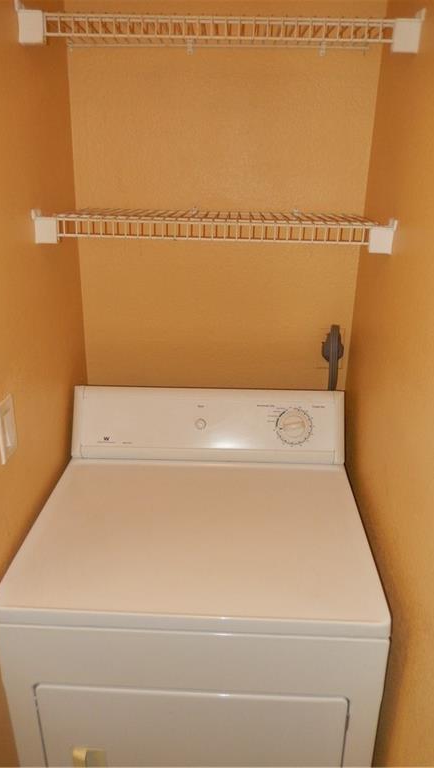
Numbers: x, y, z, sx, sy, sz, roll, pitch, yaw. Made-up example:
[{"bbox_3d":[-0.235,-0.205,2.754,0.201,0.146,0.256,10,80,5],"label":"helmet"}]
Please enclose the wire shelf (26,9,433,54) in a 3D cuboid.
[{"bbox_3d":[0.007,-0.699,1.140,0.734,0.065,0.309,2,22,2],"label":"wire shelf"}]

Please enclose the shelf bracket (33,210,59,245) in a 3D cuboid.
[{"bbox_3d":[-0.348,-0.327,1.155,0.050,0.064,0.057,2,22,2],"label":"shelf bracket"}]

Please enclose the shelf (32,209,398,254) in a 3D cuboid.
[{"bbox_3d":[-0.001,-0.364,1.268,0.734,0.064,0.321,2,22,2],"label":"shelf"}]

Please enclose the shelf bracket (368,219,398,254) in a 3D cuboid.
[{"bbox_3d":[0.335,-0.302,1.135,0.050,0.063,0.057,2,22,2],"label":"shelf bracket"}]

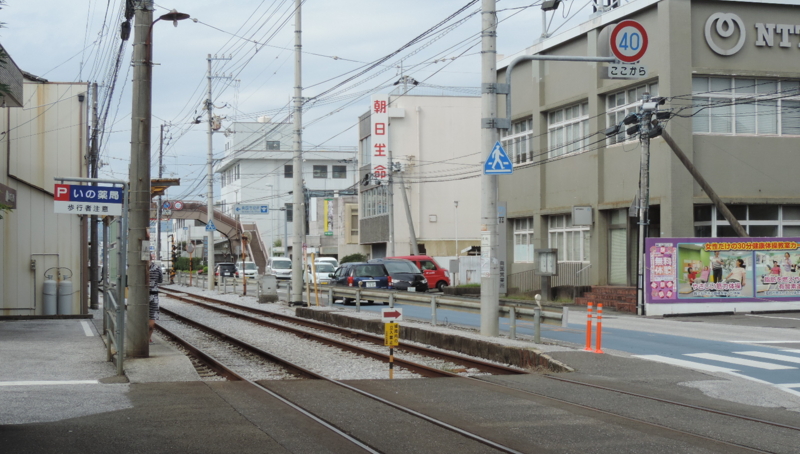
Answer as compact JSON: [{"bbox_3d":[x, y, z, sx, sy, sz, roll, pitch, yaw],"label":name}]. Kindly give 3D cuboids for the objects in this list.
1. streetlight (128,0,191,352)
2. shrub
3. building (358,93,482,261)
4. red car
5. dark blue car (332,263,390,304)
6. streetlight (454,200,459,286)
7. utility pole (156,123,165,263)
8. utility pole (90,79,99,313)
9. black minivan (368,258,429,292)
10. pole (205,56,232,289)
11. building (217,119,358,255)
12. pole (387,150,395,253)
[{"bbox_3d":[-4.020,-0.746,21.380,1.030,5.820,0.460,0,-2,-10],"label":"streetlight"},{"bbox_3d":[-2.800,2.705,77.955,1.700,2.000,1.500,0,-2,13],"label":"shrub"},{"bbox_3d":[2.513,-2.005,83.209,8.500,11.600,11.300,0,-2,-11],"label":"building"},{"bbox_3d":[0.957,2.448,66.500,3.400,1.890,1.475,0,-2,4],"label":"red car"},{"bbox_3d":[-1.555,2.088,47.310,1.700,1.500,4.400,0,-2,-13],"label":"dark blue car"},{"bbox_3d":[3.334,0.944,75.000,0.250,5.100,0.220,0,-2,-14],"label":"streetlight"},{"bbox_3d":[-18.277,-1.870,97.000,0.550,12.100,0.450,0,-2,-14],"label":"utility pole"},{"bbox_3d":[-10.350,-1.053,43.047,0.260,7.650,0.260,0,-2,-14],"label":"utility pole"},{"bbox_3d":[-0.100,2.372,60.157,1.750,1.640,4.600,0,-2,-15],"label":"black minivan"},{"bbox_3d":[-9.466,-2.830,66.000,1.350,12.200,0.500,0,-2,-14],"label":"pole"},{"bbox_3d":[-11.400,-2.254,129.015,13.500,14.900,17.000,0,-2,-15],"label":"building"},{"bbox_3d":[-0.460,-0.420,70.040,0.290,7.800,0.290,-2,-2,13],"label":"pole"}]

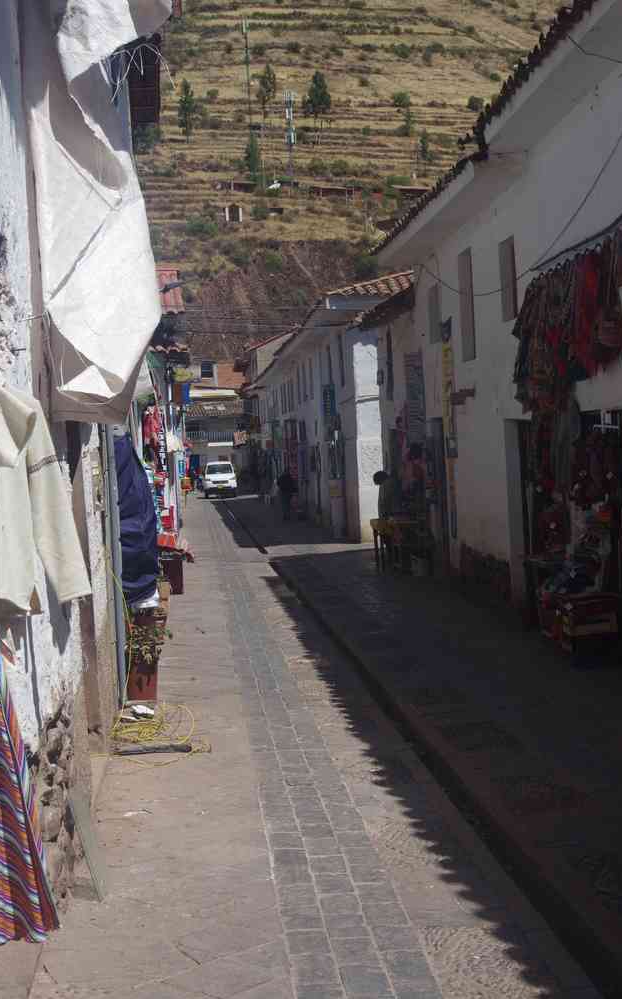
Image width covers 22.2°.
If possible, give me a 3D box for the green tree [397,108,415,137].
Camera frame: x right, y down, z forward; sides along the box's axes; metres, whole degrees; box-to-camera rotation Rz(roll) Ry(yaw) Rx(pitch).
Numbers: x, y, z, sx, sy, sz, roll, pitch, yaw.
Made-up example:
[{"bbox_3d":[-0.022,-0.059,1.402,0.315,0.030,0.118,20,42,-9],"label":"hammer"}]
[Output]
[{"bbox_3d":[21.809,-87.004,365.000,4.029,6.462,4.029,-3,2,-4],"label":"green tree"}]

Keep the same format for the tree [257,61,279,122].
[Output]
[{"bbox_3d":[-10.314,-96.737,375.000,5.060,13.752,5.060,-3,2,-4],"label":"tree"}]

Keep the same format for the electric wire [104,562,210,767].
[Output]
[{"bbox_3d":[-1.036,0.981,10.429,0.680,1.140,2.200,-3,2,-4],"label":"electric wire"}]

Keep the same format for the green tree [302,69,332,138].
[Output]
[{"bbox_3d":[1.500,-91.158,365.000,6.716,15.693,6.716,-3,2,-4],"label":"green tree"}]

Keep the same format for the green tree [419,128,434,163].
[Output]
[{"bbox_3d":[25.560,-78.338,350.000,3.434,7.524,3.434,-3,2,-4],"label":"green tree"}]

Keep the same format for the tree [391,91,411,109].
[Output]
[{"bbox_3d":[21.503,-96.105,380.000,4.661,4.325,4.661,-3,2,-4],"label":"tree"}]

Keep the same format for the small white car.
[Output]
[{"bbox_3d":[-4.373,-0.947,76.000,1.620,1.780,3.950,-3,2,-4],"label":"small white car"}]

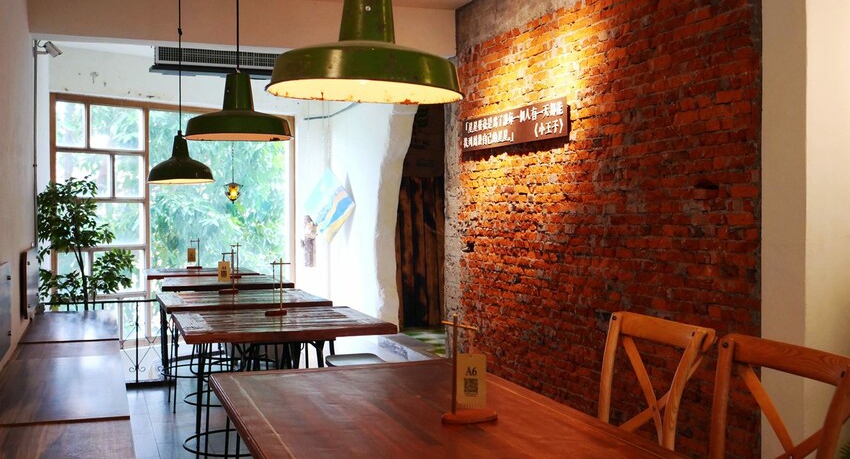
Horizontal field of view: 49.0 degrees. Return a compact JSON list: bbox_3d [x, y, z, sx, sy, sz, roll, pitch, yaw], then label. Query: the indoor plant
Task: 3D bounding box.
[{"bbox_3d":[-2.856,0.324,7.803,0.850,1.550,0.820,-1,1,-19],"label":"indoor plant"}]

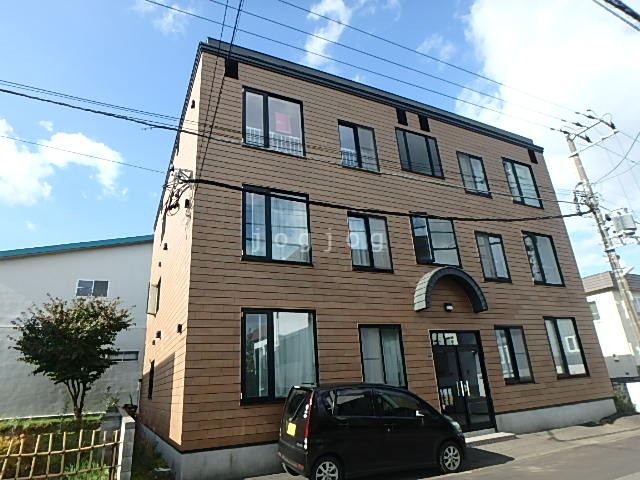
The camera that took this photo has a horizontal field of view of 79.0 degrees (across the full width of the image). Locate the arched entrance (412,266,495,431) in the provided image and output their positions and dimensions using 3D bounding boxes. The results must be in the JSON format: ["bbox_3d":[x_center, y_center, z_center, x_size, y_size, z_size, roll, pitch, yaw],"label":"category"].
[{"bbox_3d":[3.587,2.791,10.119,2.238,4.186,0.480,6,-22,-25],"label":"arched entrance"}]

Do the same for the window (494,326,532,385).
[{"bbox_3d":[5.593,3.296,11.154,1.206,1.598,0.110,6,-22,-25],"label":"window"}]

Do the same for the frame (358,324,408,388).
[{"bbox_3d":[1.518,2.827,9.257,1.219,1.572,0.110,6,-22,-25],"label":"frame"}]

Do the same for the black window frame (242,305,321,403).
[{"bbox_3d":[-0.812,2.420,8.227,1.732,1.888,0.110,6,-22,-25],"label":"black window frame"}]

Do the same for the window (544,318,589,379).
[{"bbox_3d":[7.771,3.376,12.234,1.606,1.840,0.110,6,-22,-25],"label":"window"}]

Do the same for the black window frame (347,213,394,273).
[{"bbox_3d":[1.317,0.069,10.130,1.247,1.584,0.100,7,-23,-26],"label":"black window frame"}]

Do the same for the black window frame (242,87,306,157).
[{"bbox_3d":[-1.188,-3.079,10.181,1.711,1.807,0.110,6,-22,-25],"label":"black window frame"}]

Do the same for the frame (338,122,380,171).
[{"bbox_3d":[1.128,-2.677,11.206,1.234,1.552,0.110,6,-22,-25],"label":"frame"}]

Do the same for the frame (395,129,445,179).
[{"bbox_3d":[3.157,-2.729,12.261,1.652,1.508,0.110,6,-22,-25],"label":"frame"}]

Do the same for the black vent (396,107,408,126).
[{"bbox_3d":[2.634,-3.929,12.436,0.375,0.555,0.100,7,-23,-26],"label":"black vent"}]

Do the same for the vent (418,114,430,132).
[{"bbox_3d":[3.470,-3.838,12.812,0.379,0.557,0.100,6,-22,-25],"label":"vent"}]

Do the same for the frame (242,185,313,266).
[{"bbox_3d":[-0.990,-0.336,9.074,1.698,1.862,0.100,7,-23,-26],"label":"frame"}]

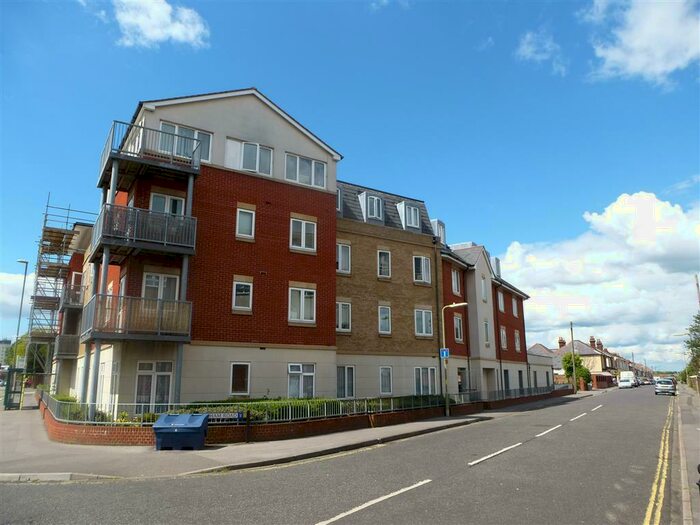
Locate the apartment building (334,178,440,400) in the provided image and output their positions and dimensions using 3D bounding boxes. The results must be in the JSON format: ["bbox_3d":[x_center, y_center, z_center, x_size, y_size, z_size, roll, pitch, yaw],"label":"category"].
[{"bbox_3d":[-1.153,2.248,27.761,7.700,10.600,9.500,8,-15,-32],"label":"apartment building"}]

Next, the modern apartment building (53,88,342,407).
[{"bbox_3d":[-10.131,1.128,26.750,9.100,12.400,24.000,8,-15,-32],"label":"modern apartment building"}]

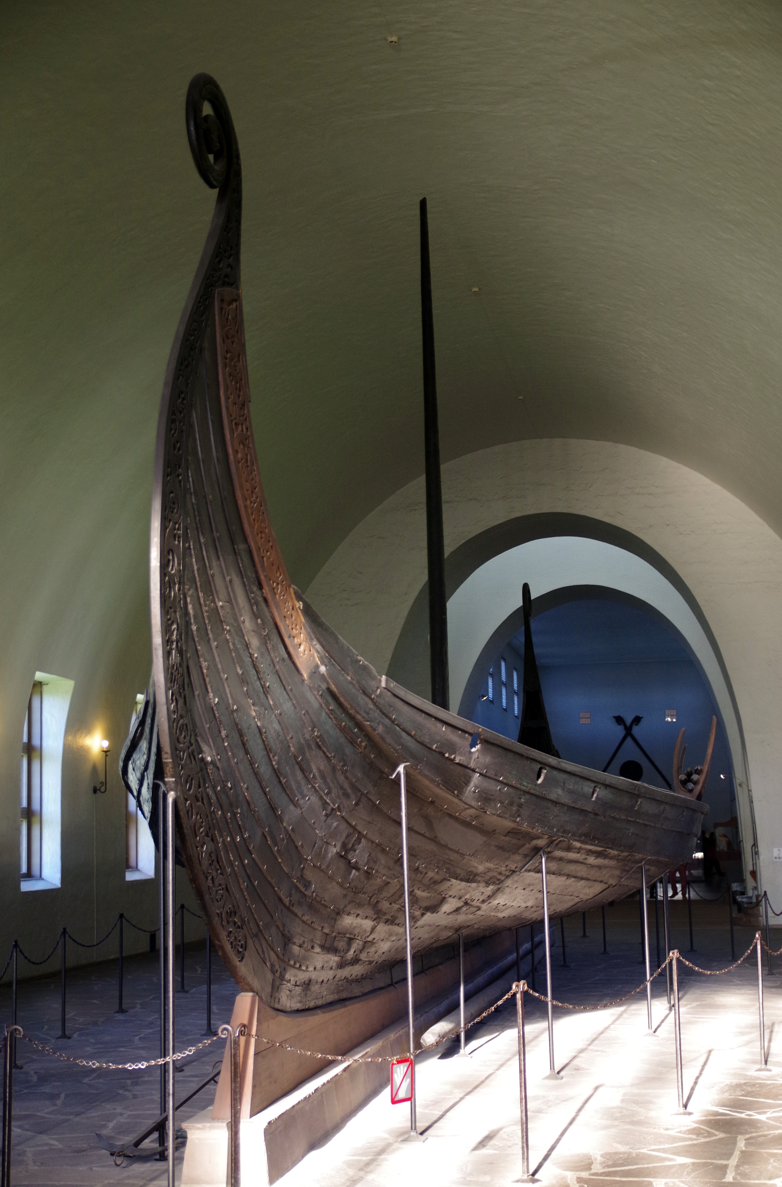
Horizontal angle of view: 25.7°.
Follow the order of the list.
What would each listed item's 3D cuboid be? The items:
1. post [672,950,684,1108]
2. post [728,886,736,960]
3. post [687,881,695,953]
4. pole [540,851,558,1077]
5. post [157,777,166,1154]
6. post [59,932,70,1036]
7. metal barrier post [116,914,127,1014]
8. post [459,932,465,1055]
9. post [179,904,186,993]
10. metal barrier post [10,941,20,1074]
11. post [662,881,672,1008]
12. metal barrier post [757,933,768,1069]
[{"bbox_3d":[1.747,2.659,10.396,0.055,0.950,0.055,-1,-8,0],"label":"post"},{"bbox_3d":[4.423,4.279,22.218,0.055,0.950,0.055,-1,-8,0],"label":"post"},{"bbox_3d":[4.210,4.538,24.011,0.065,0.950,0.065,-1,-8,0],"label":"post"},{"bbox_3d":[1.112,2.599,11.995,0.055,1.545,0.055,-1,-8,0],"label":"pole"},{"bbox_3d":[-1.251,2.044,9.316,0.045,1.991,0.045,-1,-8,0],"label":"post"},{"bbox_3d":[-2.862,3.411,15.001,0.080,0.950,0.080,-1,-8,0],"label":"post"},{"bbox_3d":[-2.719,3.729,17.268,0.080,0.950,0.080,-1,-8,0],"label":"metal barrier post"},{"bbox_3d":[0.547,3.094,13.200,0.045,0.927,0.045,-1,-8,0],"label":"post"},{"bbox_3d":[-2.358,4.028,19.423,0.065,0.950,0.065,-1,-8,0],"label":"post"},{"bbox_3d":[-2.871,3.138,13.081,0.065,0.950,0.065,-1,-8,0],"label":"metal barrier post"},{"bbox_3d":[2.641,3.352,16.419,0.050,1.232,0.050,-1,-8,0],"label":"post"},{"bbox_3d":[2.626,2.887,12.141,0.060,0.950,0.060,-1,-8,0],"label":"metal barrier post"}]

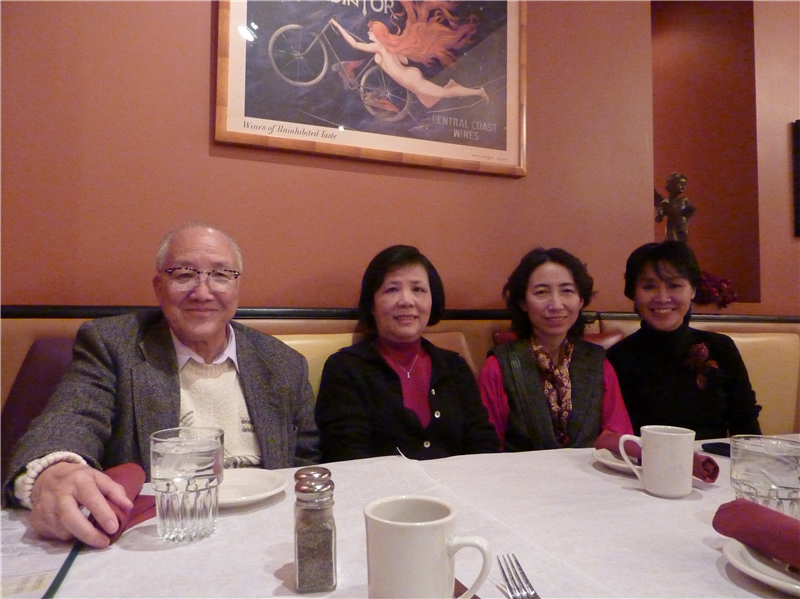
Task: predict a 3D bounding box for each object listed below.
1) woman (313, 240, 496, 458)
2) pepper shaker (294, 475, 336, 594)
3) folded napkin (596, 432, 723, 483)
[{"bbox_3d":[0.089,0.460,1.221,0.470,1.200,0.680,1,-3,-17],"label":"woman"},{"bbox_3d":[-0.083,0.230,0.573,0.037,0.104,0.037,0,-2,-2],"label":"pepper shaker"},{"bbox_3d":[0.425,0.263,0.980,0.050,0.043,0.220,2,-3,-29],"label":"folded napkin"}]

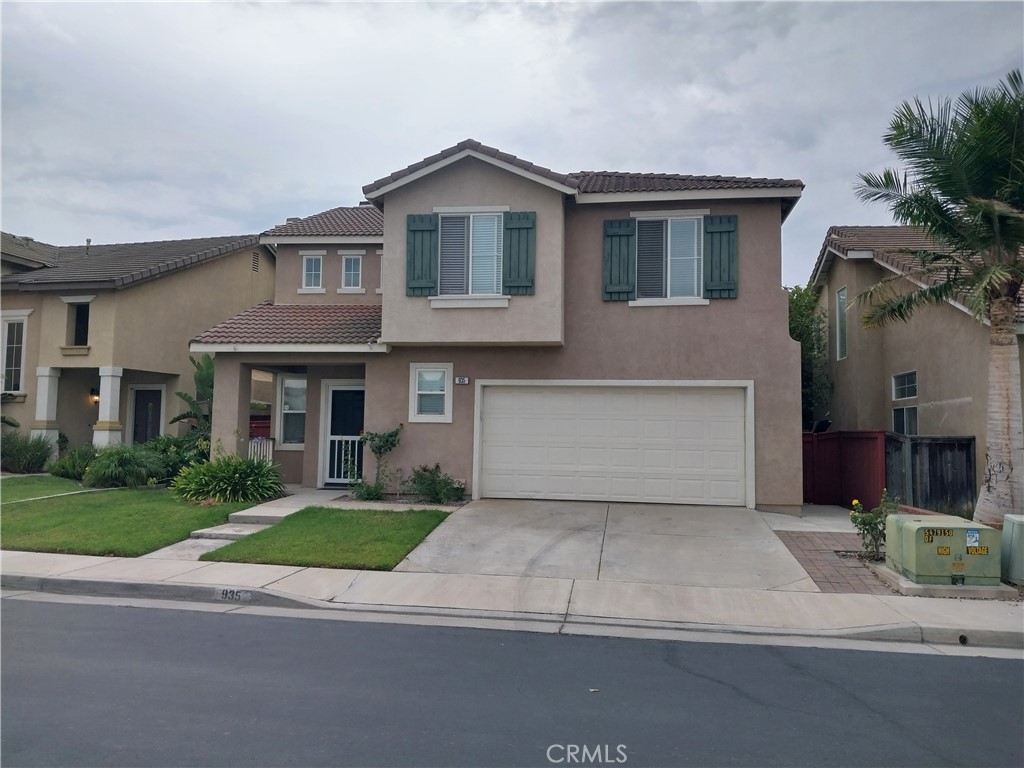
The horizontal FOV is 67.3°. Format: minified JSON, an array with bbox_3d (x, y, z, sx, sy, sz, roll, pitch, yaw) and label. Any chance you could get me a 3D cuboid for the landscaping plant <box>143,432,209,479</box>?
[{"bbox_3d":[-7.626,1.705,17.517,1.500,1.190,1.400,0,-4,9],"label":"landscaping plant"}]

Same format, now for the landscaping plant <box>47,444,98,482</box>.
[{"bbox_3d":[-10.961,1.924,19.167,1.200,0.820,1.150,0,-4,9],"label":"landscaping plant"}]

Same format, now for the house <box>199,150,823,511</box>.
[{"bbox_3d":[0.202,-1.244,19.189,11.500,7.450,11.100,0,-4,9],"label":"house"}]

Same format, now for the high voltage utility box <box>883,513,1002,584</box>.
[{"bbox_3d":[5.064,1.955,9.120,0.870,0.650,1.080,0,-4,9],"label":"high voltage utility box"}]

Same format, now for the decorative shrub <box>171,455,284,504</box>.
[{"bbox_3d":[-5.341,1.774,14.514,1.950,0.780,1.500,0,-4,9],"label":"decorative shrub"}]

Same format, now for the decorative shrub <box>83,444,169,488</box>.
[{"bbox_3d":[-8.703,1.819,17.272,1.750,0.930,1.600,0,-4,9],"label":"decorative shrub"}]

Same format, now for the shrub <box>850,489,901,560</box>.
[{"bbox_3d":[4.771,1.816,10.079,0.650,0.950,0.600,0,-4,9],"label":"shrub"}]

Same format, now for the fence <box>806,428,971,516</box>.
[{"bbox_3d":[6.933,1.679,14.823,2.900,1.540,2.200,0,-4,9],"label":"fence"}]

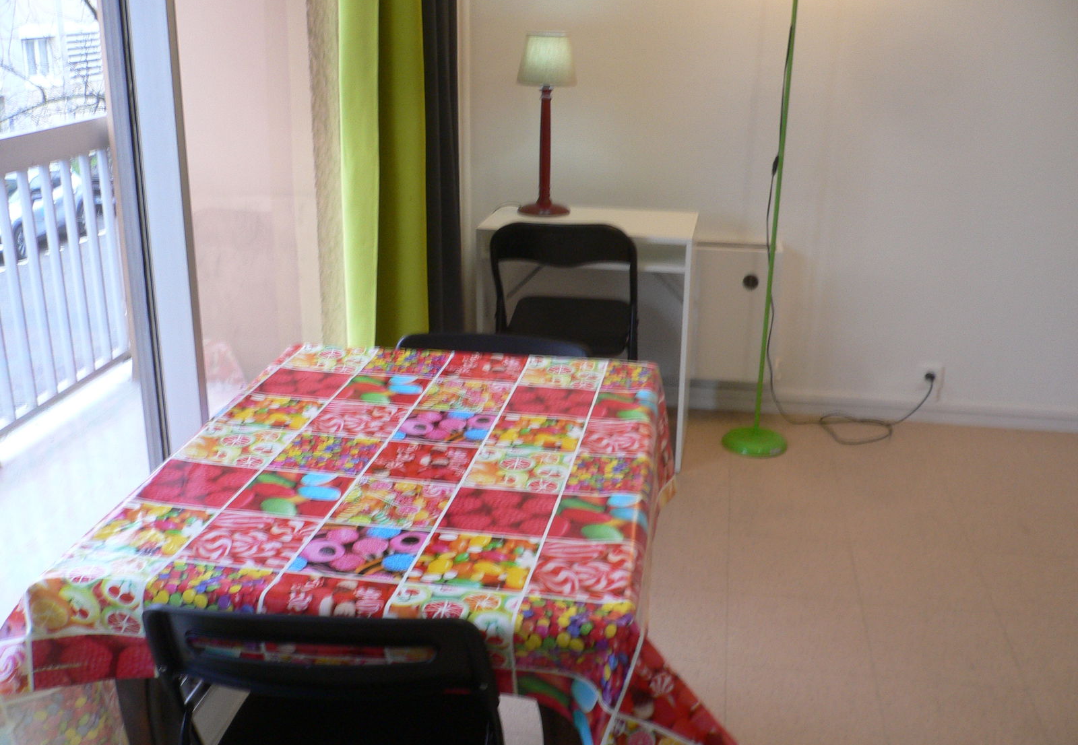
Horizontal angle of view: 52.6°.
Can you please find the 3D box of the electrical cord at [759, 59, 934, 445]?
[{"bbox_3d":[1.037,-0.377,3.542,0.638,1.258,0.340,4,19,9],"label":"electrical cord"}]

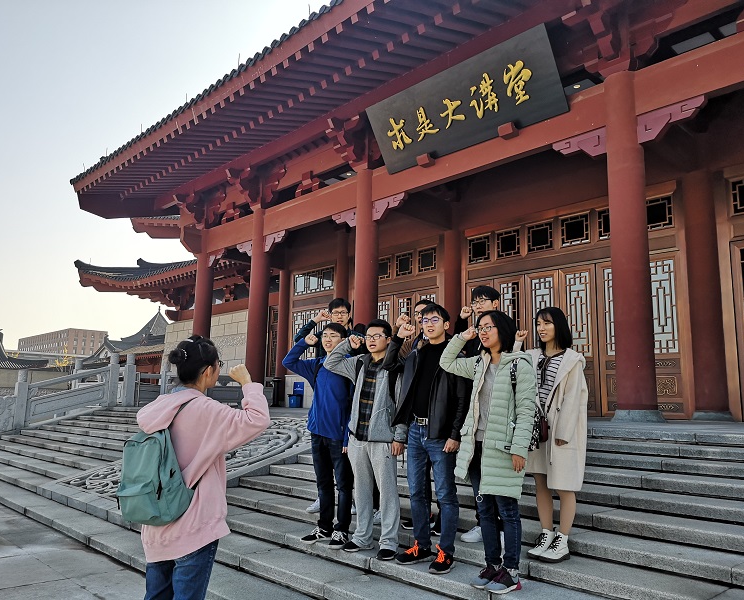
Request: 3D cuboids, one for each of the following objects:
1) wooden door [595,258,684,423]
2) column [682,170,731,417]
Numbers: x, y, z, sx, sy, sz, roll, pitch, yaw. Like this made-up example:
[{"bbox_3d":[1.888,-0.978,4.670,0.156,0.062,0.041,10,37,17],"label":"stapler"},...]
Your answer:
[{"bbox_3d":[5.698,0.796,13.266,0.100,3.378,1.829,10,-13,-43],"label":"wooden door"},{"bbox_3d":[6.709,-0.131,12.594,0.600,5.099,0.600,10,-13,-43],"label":"column"}]

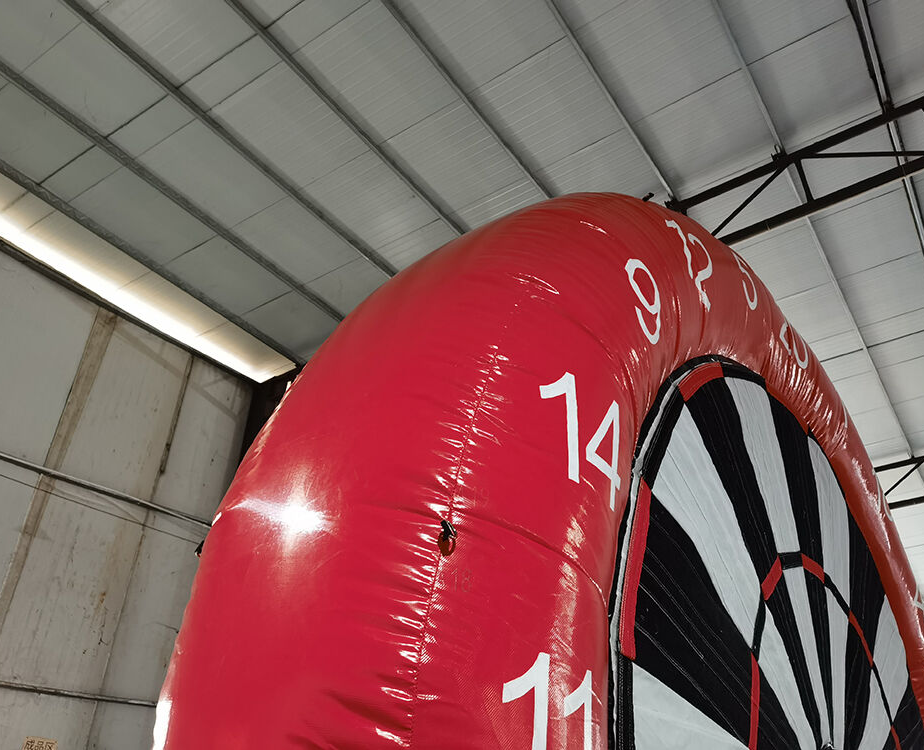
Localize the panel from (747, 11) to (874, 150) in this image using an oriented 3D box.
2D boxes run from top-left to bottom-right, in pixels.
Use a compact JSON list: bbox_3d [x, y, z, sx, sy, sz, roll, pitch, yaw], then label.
[{"bbox_3d":[2.607,-2.139,5.759,0.736,0.050,0.964,-20,-36,28],"label":"panel"}]

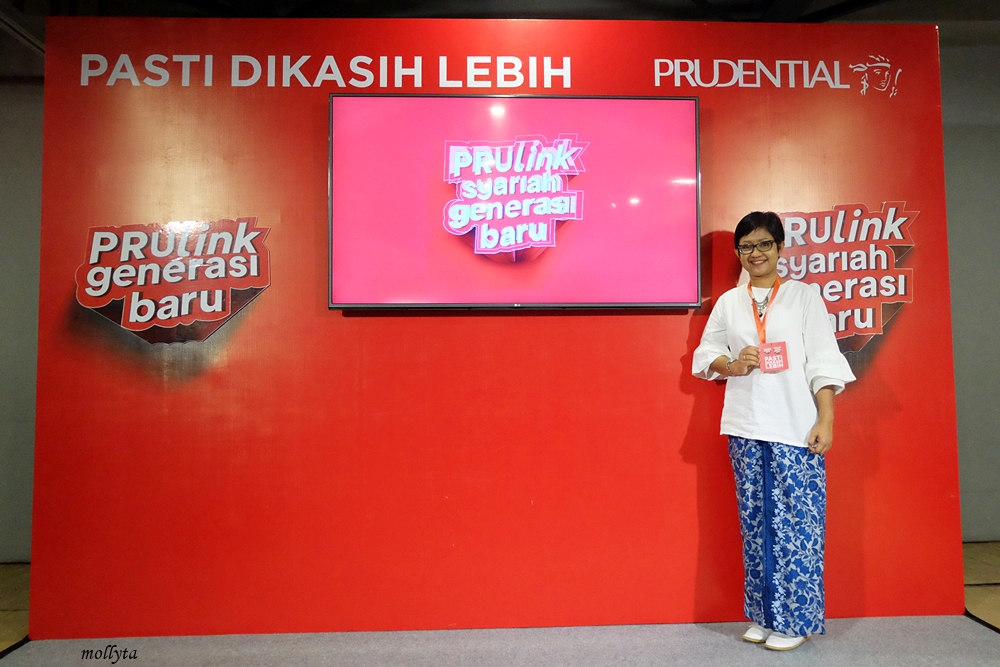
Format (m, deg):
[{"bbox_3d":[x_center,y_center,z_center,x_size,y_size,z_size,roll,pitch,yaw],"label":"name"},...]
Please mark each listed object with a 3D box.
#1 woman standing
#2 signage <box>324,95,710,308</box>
[{"bbox_3d":[1.008,0.337,2.665,0.550,1.585,0.360,-2,-4,27],"label":"woman standing"},{"bbox_3d":[0.064,-0.520,2.871,1.463,0.845,0.066,0,-3,-2],"label":"signage"}]

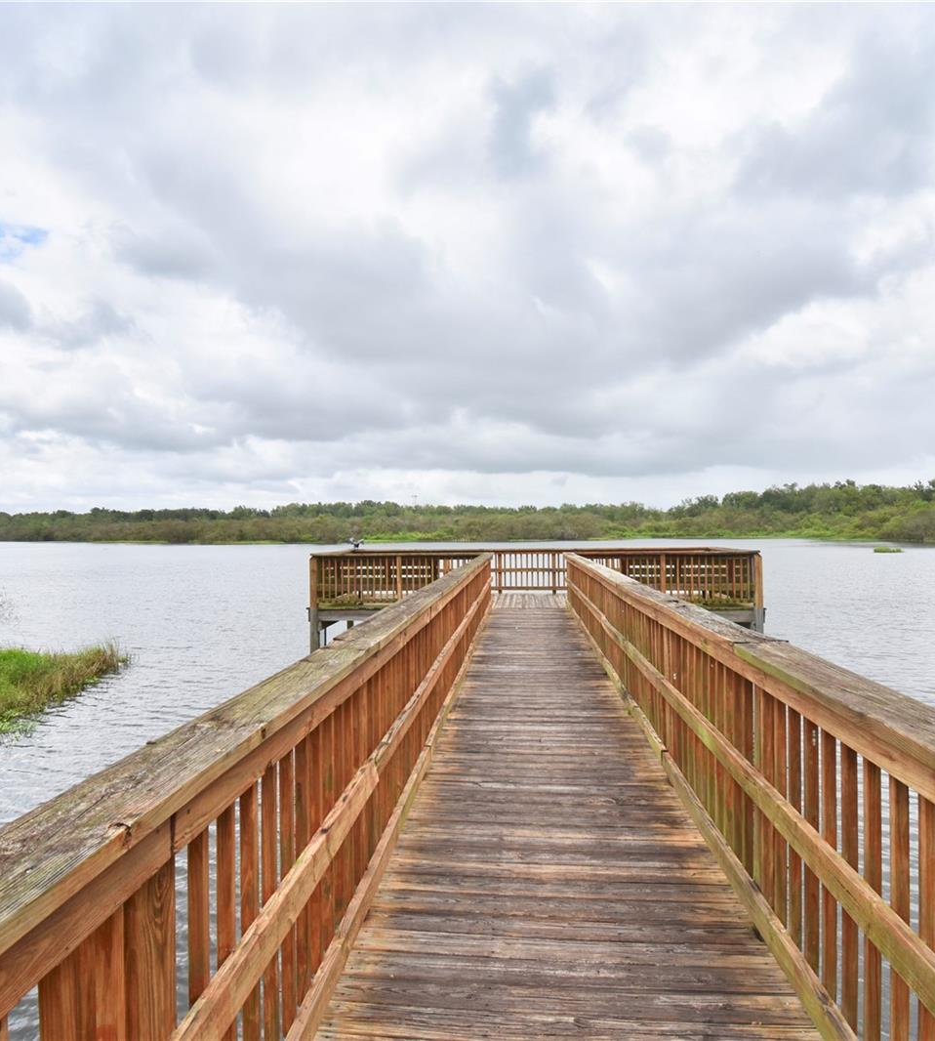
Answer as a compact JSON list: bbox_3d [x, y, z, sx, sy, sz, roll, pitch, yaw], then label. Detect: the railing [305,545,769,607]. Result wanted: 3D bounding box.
[{"bbox_3d":[1.327,1.210,14.190,8.780,1.080,2.890,-1,-1,5],"label":"railing"}]

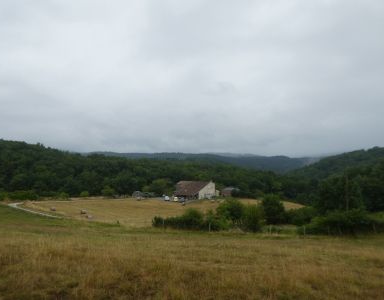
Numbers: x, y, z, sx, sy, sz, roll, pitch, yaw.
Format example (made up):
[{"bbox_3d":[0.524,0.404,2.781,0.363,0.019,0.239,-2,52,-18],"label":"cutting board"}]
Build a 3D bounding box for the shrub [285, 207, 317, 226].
[{"bbox_3d":[19.650,11.990,50.000,6.310,3.610,4.500,0,-3,0],"label":"shrub"}]

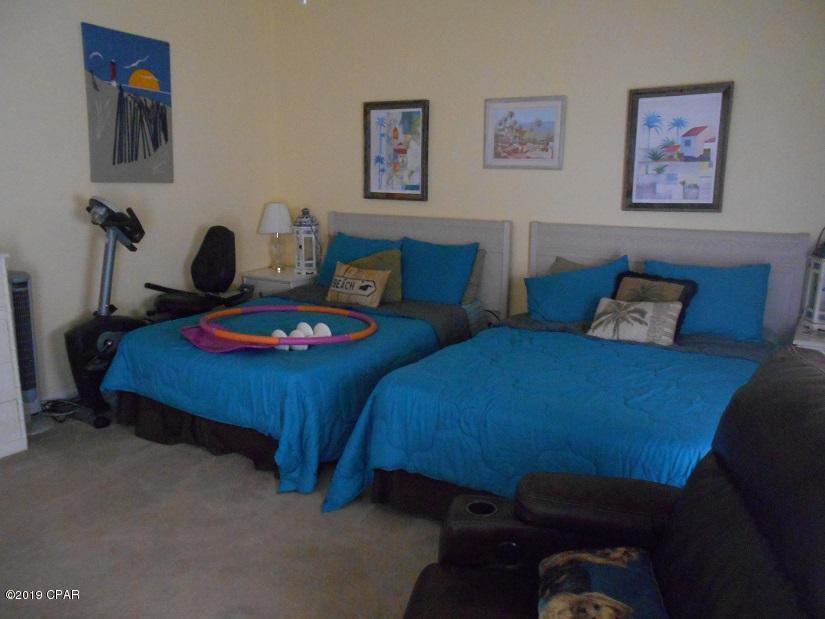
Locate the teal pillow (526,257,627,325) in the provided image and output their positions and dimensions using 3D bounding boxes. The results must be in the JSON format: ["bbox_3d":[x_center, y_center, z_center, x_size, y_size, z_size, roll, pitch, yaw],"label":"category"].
[{"bbox_3d":[1.024,-0.117,3.879,0.650,0.440,0.160,-2,-26,27],"label":"teal pillow"}]

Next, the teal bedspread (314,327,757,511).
[{"bbox_3d":[0.731,0.550,2.799,1.660,0.620,1.510,8,13,33],"label":"teal bedspread"}]

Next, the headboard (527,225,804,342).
[{"bbox_3d":[1.504,0.073,3.958,1.620,1.173,0.070,8,13,31],"label":"headboard"}]

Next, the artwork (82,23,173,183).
[{"bbox_3d":[-1.912,-1.368,4.245,0.030,0.985,0.645,8,13,31],"label":"artwork"}]

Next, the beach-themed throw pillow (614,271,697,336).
[{"bbox_3d":[1.323,-0.027,3.456,0.430,0.400,0.150,8,-19,33],"label":"beach-themed throw pillow"}]

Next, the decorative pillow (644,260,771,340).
[{"bbox_3d":[1.662,-0.060,3.535,0.660,0.450,0.160,8,-14,31],"label":"decorative pillow"}]

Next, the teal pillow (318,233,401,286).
[{"bbox_3d":[-0.378,-0.359,4.626,0.620,0.450,0.170,8,-18,31],"label":"teal pillow"}]

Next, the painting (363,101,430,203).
[{"bbox_3d":[-0.130,-1.221,4.792,0.592,0.742,0.030,8,13,31],"label":"painting"}]

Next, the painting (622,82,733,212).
[{"bbox_3d":[1.563,-0.953,3.696,0.560,0.715,0.035,8,13,33],"label":"painting"}]

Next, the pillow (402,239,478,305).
[{"bbox_3d":[0.180,-0.260,4.307,0.550,0.465,0.170,6,-8,26],"label":"pillow"}]

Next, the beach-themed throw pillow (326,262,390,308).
[{"bbox_3d":[-0.378,-0.171,4.272,0.450,0.300,0.130,8,-15,33],"label":"beach-themed throw pillow"}]

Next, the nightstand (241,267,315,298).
[{"bbox_3d":[-1.075,0.028,5.313,0.550,0.660,0.450,8,13,31],"label":"nightstand"}]

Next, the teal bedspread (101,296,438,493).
[{"bbox_3d":[-0.798,0.353,3.673,1.760,0.610,1.220,8,13,33],"label":"teal bedspread"}]

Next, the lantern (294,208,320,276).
[{"bbox_3d":[-0.879,-0.556,5.127,0.190,0.550,0.190,1,11,0],"label":"lantern"}]

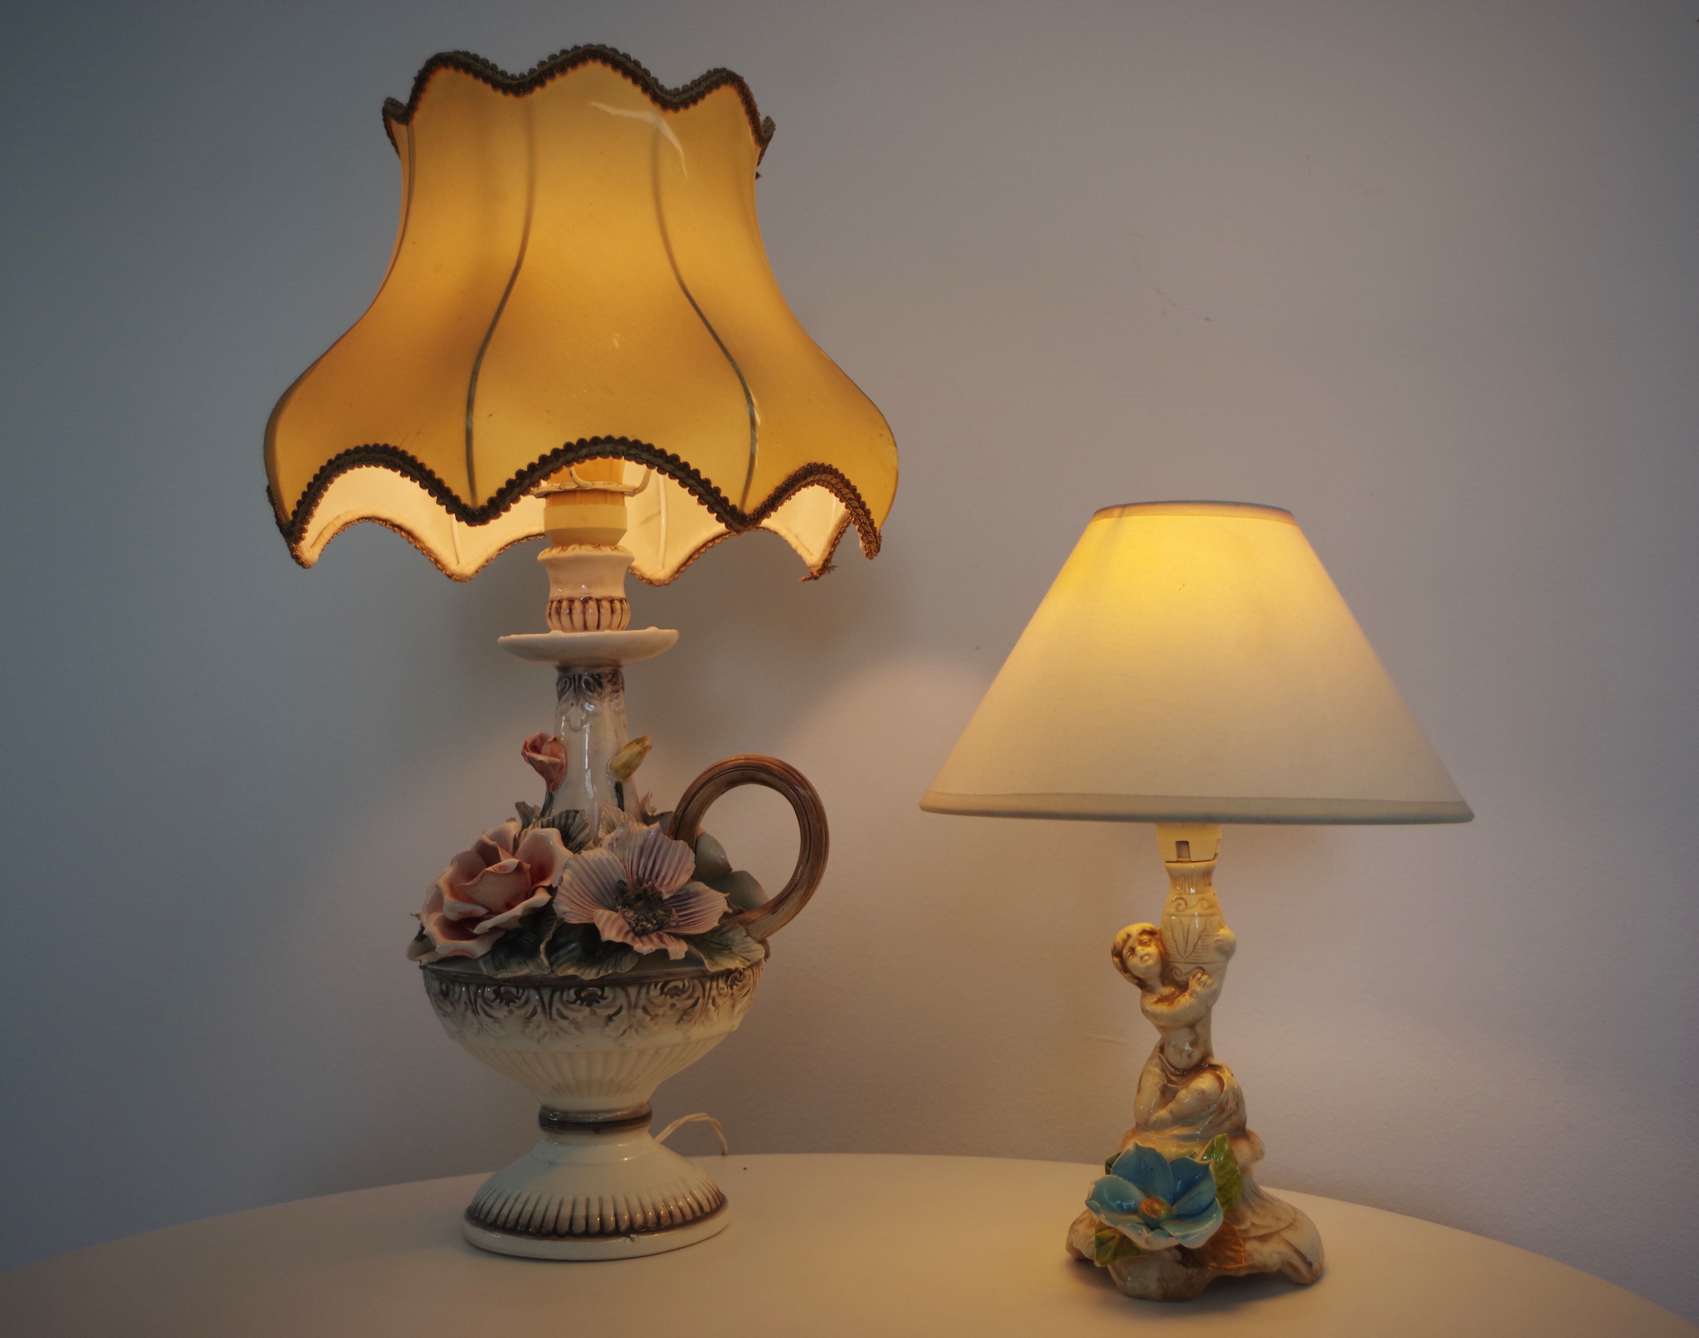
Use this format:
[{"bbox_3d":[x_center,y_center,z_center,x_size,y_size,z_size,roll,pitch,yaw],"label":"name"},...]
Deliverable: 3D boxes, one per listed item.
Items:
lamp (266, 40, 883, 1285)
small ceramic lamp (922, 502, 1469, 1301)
[{"bbox_3d":[-0.138,-0.003,0.991,0.328,0.583,0.328,-1,-3,-3],"label":"lamp"},{"bbox_3d":[0.163,0.102,0.883,0.258,0.351,0.258,-2,-3,10],"label":"small ceramic lamp"}]

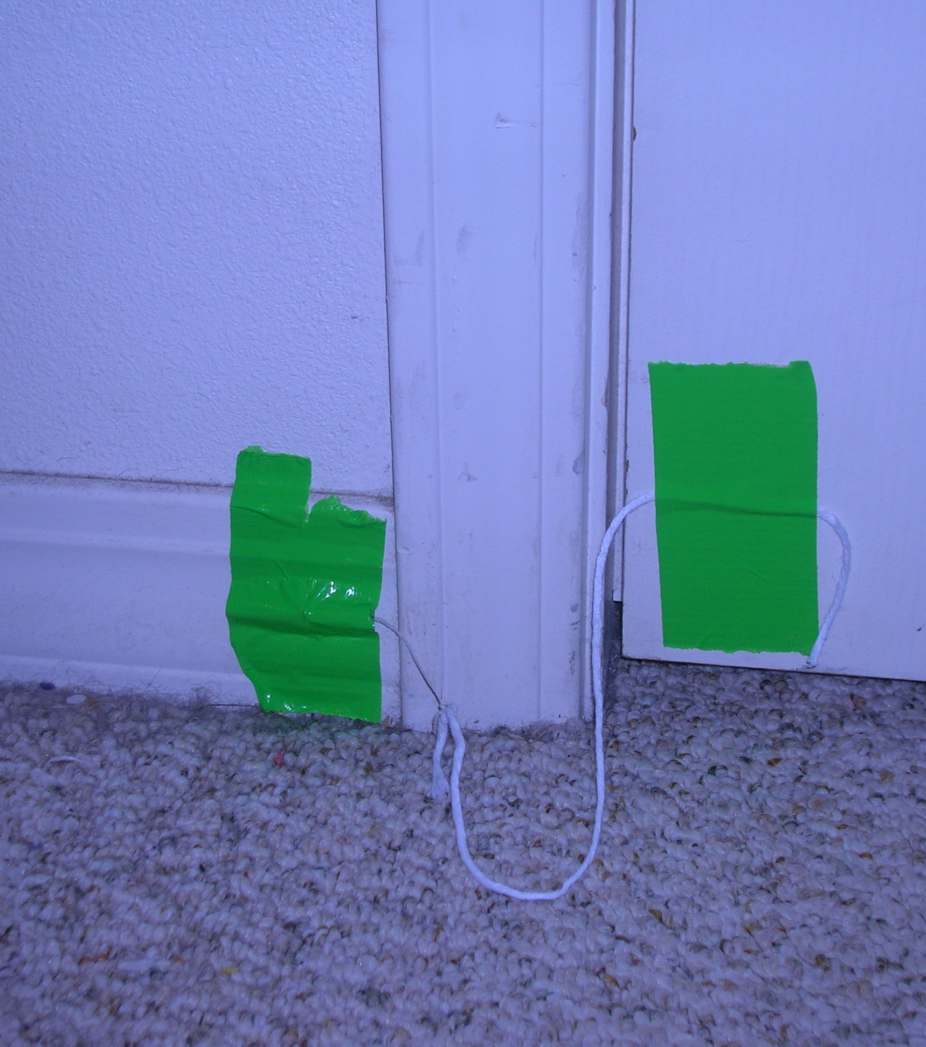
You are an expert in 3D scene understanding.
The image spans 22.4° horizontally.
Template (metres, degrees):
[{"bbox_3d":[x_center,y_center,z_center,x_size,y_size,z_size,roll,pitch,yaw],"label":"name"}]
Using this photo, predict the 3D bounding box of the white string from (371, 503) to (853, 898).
[{"bbox_3d":[0.040,0.050,0.676,0.139,0.085,0.099,4,31,8],"label":"white string"}]

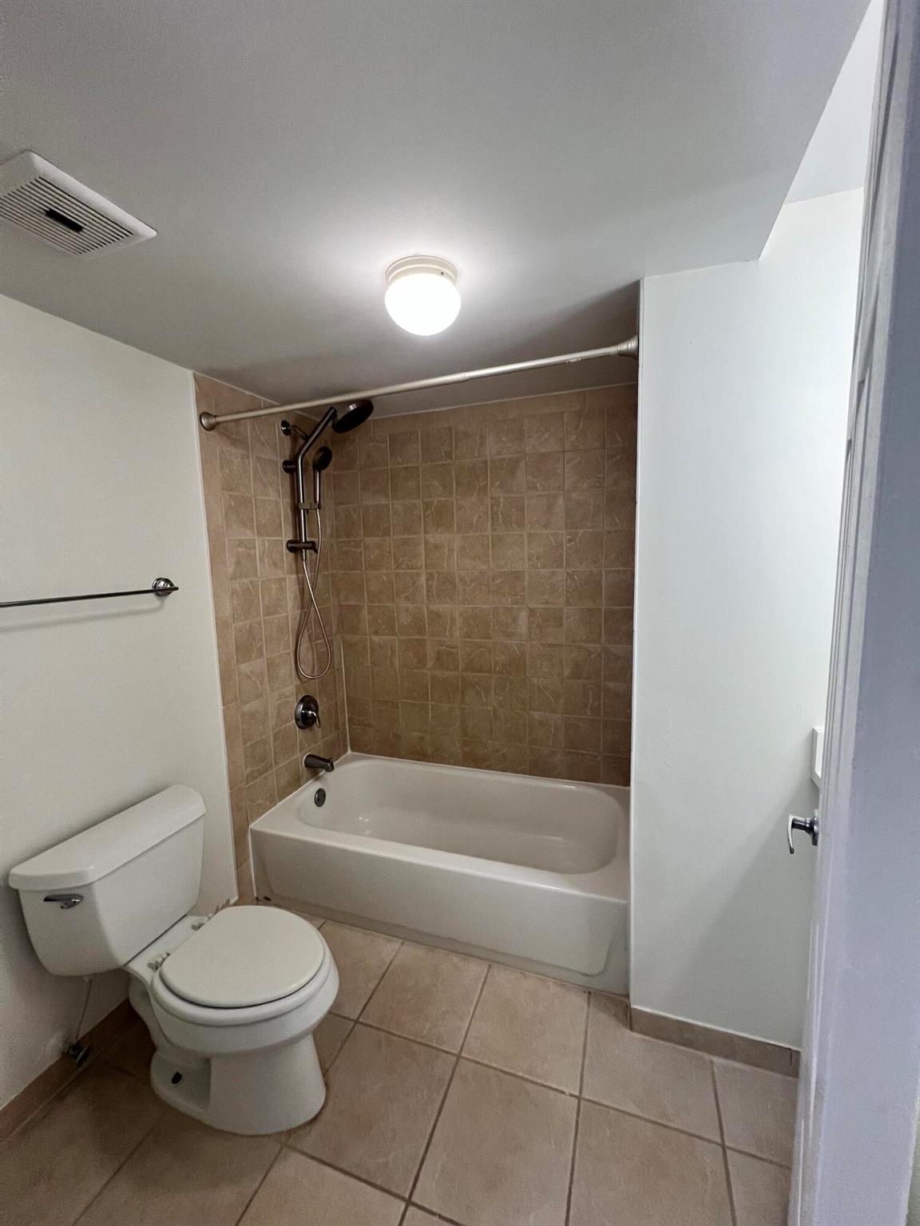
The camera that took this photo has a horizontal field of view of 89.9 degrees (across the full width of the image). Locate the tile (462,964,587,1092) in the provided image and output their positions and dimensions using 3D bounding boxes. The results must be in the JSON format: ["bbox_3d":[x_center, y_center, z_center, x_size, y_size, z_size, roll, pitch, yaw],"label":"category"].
[{"bbox_3d":[0.212,1.272,1.433,0.333,0.010,0.328,1,7,19],"label":"tile"}]

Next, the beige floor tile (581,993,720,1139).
[{"bbox_3d":[0.532,1.275,1.322,0.333,0.010,0.328,1,7,19],"label":"beige floor tile"}]

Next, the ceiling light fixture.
[{"bbox_3d":[-0.090,-0.758,1.128,0.180,0.130,0.180,-2,6,0],"label":"ceiling light fixture"}]

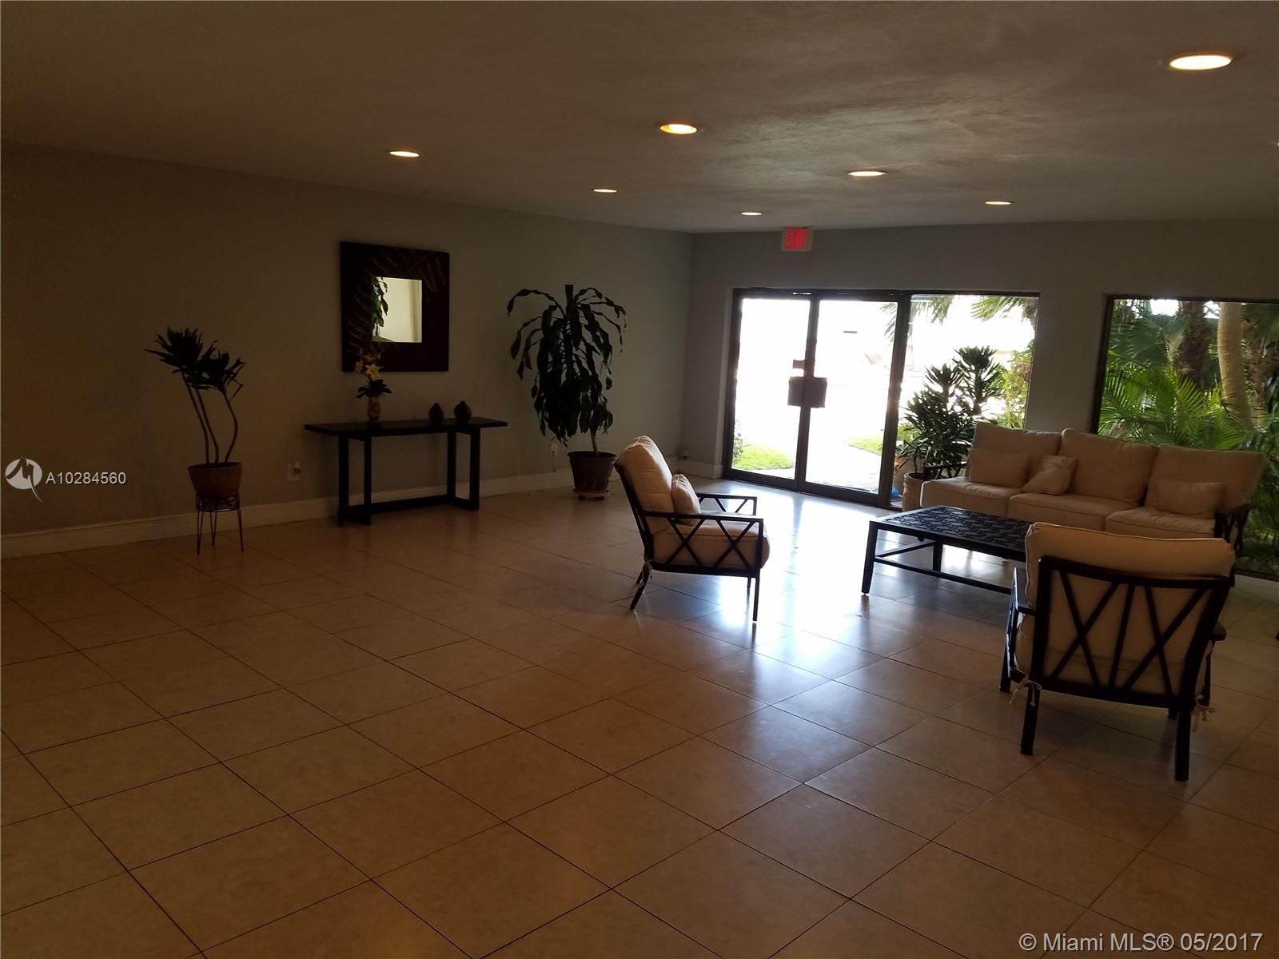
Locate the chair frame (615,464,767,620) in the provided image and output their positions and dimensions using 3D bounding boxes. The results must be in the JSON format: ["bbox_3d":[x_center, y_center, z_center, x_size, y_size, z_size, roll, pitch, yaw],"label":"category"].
[{"bbox_3d":[0.293,0.299,5.691,0.869,0.838,0.733,3,10,3],"label":"chair frame"}]

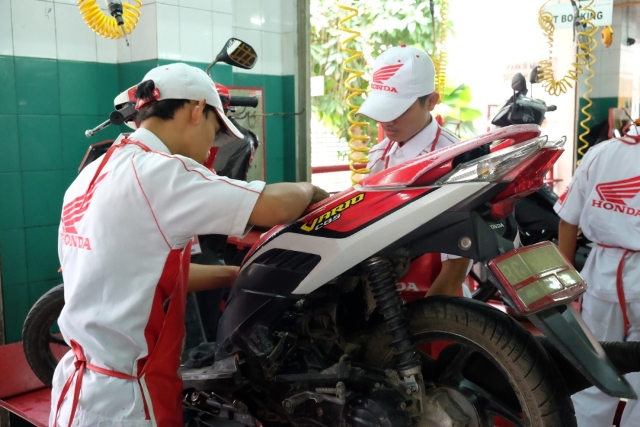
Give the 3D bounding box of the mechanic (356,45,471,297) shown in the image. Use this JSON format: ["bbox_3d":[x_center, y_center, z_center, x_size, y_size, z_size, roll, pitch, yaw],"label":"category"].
[{"bbox_3d":[0.271,0.305,2.091,0.520,1.600,0.560,4,8,33],"label":"mechanic"}]

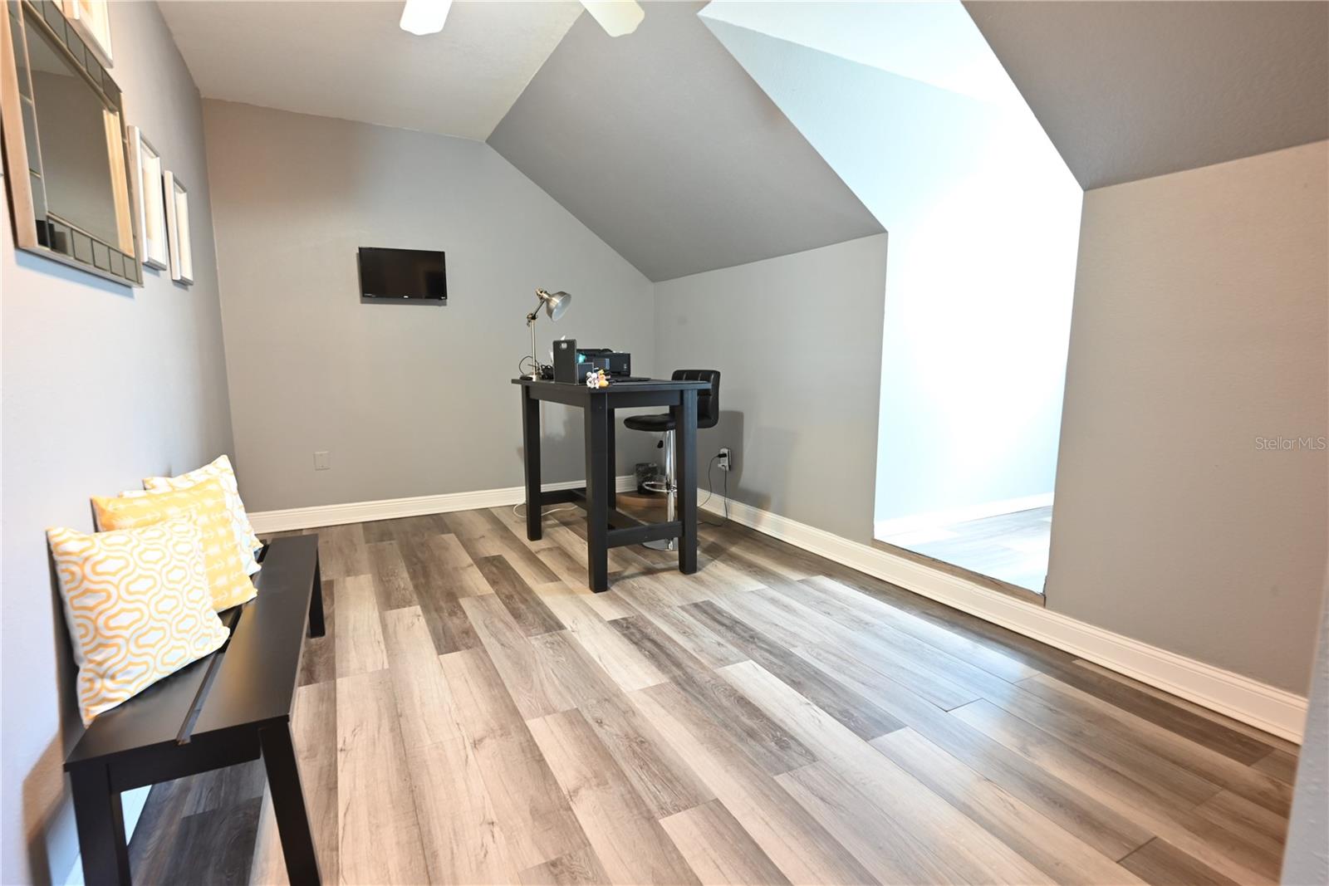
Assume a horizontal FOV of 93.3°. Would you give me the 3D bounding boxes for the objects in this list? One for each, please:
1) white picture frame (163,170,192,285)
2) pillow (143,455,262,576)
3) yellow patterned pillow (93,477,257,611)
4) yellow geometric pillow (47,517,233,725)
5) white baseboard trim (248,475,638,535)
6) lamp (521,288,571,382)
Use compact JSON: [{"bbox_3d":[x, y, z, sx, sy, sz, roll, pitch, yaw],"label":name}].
[{"bbox_3d":[-2.088,-0.903,2.701,0.027,0.430,0.360,-4,9,-29],"label":"white picture frame"},{"bbox_3d":[-1.402,0.250,1.941,0.124,0.402,0.410,-13,9,-5],"label":"pillow"},{"bbox_3d":[-1.264,0.294,1.657,0.124,0.395,0.407,-15,7,3],"label":"yellow patterned pillow"},{"bbox_3d":[-1.130,0.333,1.381,0.124,0.383,0.405,-9,8,-1],"label":"yellow geometric pillow"},{"bbox_3d":[-1.370,0.421,4.629,2.914,0.135,0.018,-4,9,-28],"label":"white baseboard trim"},{"bbox_3d":[-0.679,-0.620,3.599,0.278,0.520,0.161,3,8,20],"label":"lamp"}]

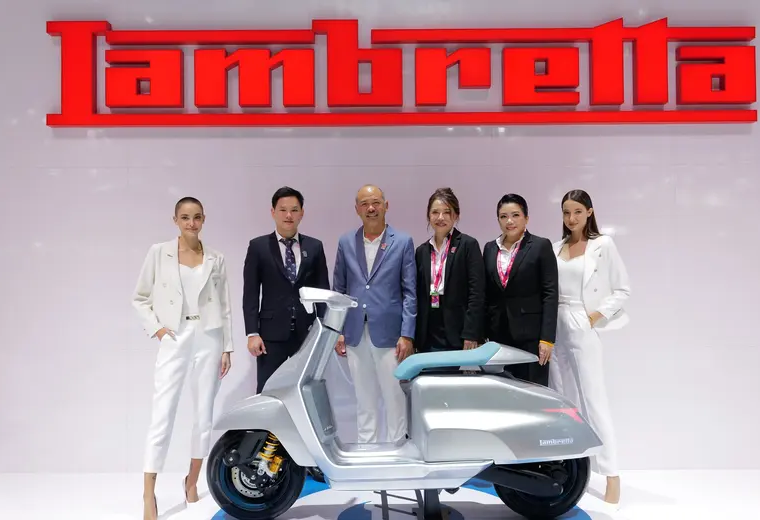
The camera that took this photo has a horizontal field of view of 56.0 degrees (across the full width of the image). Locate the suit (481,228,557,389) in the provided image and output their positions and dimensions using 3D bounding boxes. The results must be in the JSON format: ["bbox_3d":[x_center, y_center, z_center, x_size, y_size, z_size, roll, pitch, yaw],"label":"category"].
[{"bbox_3d":[0.792,0.552,4.000,0.440,1.435,0.280,0,0,19],"label":"suit"}]

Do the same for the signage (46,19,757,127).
[{"bbox_3d":[0.136,-1.161,4.445,4.378,0.644,0.085,0,0,0],"label":"signage"}]

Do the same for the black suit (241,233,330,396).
[{"bbox_3d":[-0.543,0.563,4.200,0.520,1.454,0.290,0,0,-6],"label":"black suit"}]

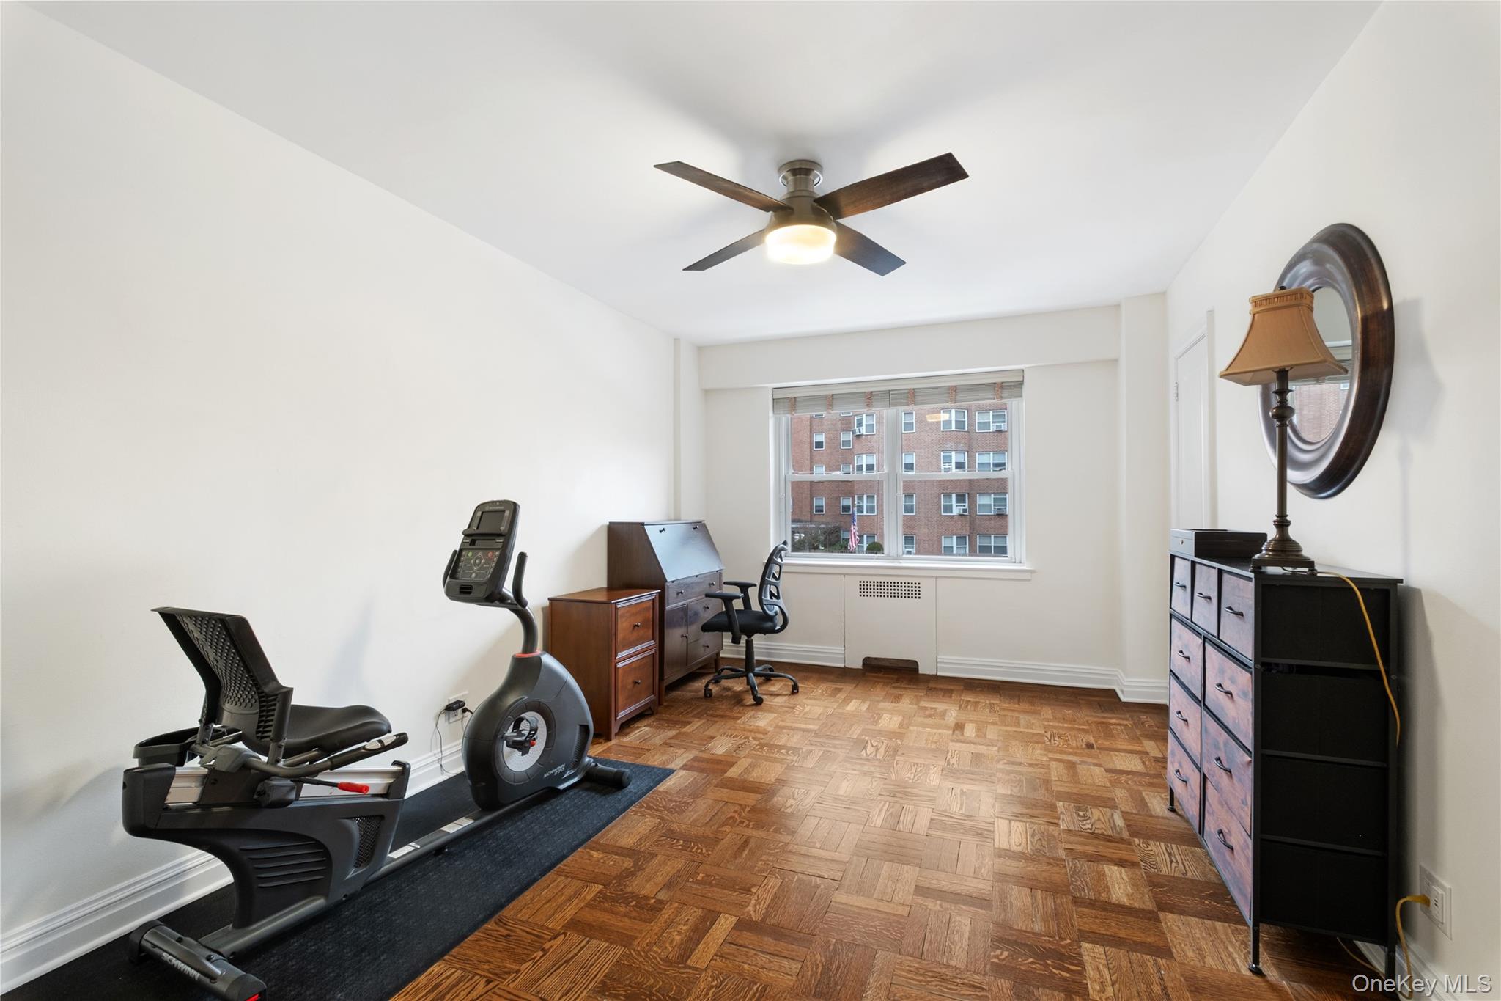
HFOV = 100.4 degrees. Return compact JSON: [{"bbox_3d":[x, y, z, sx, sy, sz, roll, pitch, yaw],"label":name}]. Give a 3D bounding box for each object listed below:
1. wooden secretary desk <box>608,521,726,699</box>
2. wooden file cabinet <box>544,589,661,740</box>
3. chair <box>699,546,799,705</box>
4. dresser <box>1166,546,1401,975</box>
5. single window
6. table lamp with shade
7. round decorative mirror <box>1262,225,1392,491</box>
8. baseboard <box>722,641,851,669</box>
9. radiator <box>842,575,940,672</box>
[{"bbox_3d":[-0.558,0.711,4.375,0.423,1.125,0.876,0,-1,22],"label":"wooden secretary desk"},{"bbox_3d":[-0.835,0.904,3.590,0.447,0.723,0.502,0,-1,22],"label":"wooden file cabinet"},{"bbox_3d":[0.014,0.772,4.171,0.606,0.998,0.637,0,-1,17],"label":"chair"},{"bbox_3d":[1.651,0.722,2.039,0.300,1.051,0.986,0,-1,23],"label":"dresser"},{"bbox_3d":[1.070,-0.212,4.751,1.825,1.298,0.110,0,-1,20],"label":"single window"},{"bbox_3d":[1.490,-0.200,1.750,0.227,0.797,0.227,0,-1,-38],"label":"table lamp with shade"},{"bbox_3d":[1.801,-0.430,2.005,0.061,0.815,0.815,0,-1,23],"label":"round decorative mirror"},{"bbox_3d":[0.217,1.207,5.001,1.103,0.147,0.025,0,-1,20],"label":"baseboard"},{"bbox_3d":[1.053,0.925,4.705,0.680,0.711,0.092,0,-1,20],"label":"radiator"}]

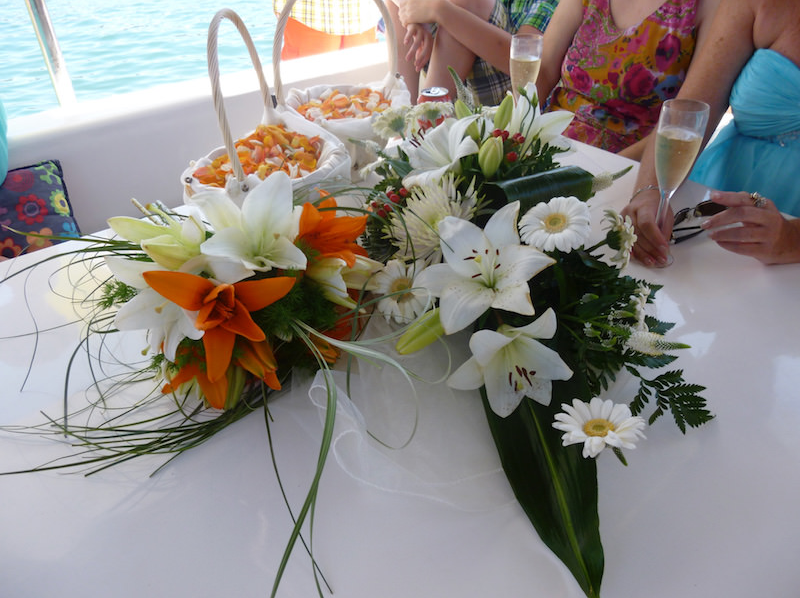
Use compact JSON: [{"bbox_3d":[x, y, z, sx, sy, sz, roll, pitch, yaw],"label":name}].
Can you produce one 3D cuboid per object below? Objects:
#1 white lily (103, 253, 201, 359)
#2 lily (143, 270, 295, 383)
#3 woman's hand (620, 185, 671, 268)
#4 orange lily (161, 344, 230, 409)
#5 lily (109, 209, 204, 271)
[{"bbox_3d":[-0.255,0.010,0.605,0.110,0.105,0.085,15,41,22],"label":"white lily"},{"bbox_3d":[-0.179,0.025,0.570,0.145,0.110,0.075,-7,1,-9],"label":"lily"},{"bbox_3d":[0.348,-0.102,0.815,0.072,0.068,0.135,2,60,4],"label":"woman's hand"},{"bbox_3d":[-0.204,0.075,0.575,0.080,0.070,0.065,6,47,11],"label":"orange lily"},{"bbox_3d":[-0.274,-0.066,0.655,0.105,0.065,0.080,-3,33,-24],"label":"lily"}]

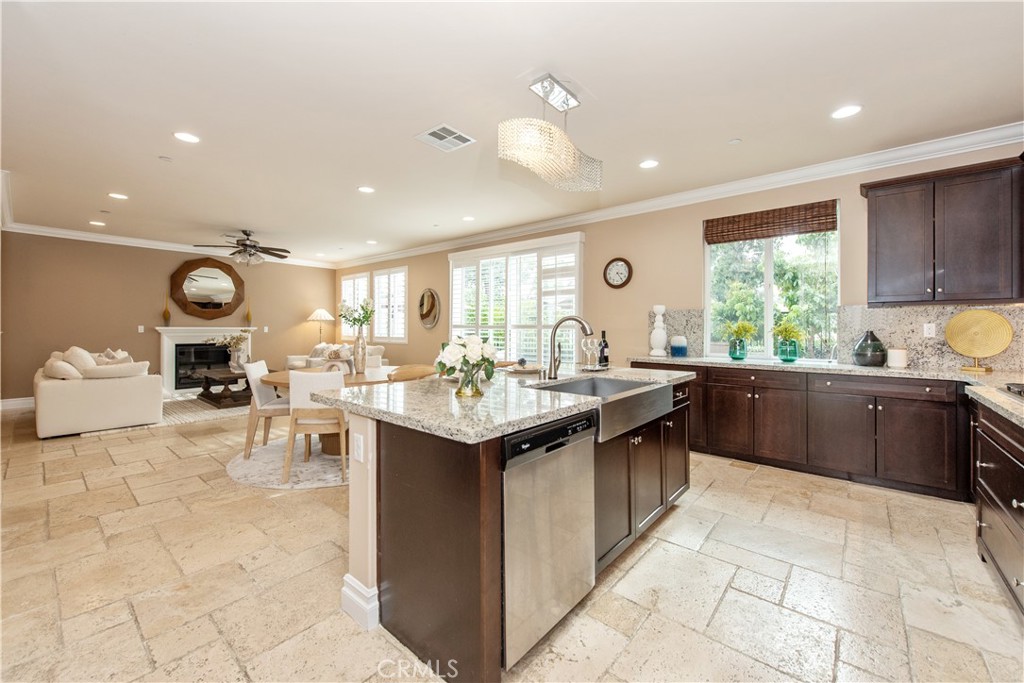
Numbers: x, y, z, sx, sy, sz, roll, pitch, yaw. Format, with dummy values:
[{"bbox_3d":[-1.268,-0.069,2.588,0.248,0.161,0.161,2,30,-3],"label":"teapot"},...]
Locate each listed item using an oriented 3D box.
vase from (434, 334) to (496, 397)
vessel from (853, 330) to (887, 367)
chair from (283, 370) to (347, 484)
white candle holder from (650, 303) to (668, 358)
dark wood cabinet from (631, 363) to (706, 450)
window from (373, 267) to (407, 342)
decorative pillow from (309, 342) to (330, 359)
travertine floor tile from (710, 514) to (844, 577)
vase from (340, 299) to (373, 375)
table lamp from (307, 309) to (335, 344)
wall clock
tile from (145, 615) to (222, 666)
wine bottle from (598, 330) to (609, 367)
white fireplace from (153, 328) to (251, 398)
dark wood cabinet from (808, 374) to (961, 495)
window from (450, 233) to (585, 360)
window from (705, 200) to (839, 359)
[{"bbox_3d":[-0.226,0.118,1.960,0.300,0.305,0.290,0,1,-6],"label":"vase"},{"bbox_3d":[3.132,0.067,3.482,0.230,0.312,0.230,2,2,40],"label":"vessel"},{"bbox_3d":[-1.626,0.684,3.492,0.510,0.900,0.570,0,2,-5],"label":"chair"},{"bbox_3d":[1.700,-0.127,4.592,0.185,0.590,0.185,1,2,41],"label":"white candle holder"},{"bbox_3d":[1.833,0.679,4.432,0.770,0.880,0.610,2,2,40],"label":"dark wood cabinet"},{"bbox_3d":[-2.632,-0.759,8.582,1.355,1.600,0.100,1,1,41],"label":"window"},{"bbox_3d":[-3.866,0.181,8.000,0.450,0.360,0.220,1,1,30],"label":"decorative pillow"},{"bbox_3d":[1.522,1.163,2.303,0.610,0.020,0.390,1,2,41],"label":"travertine floor tile"},{"bbox_3d":[-1.722,-0.063,4.426,0.375,0.820,0.360,0,1,-21],"label":"vase"},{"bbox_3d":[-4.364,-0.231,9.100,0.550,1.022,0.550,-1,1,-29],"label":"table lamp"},{"bbox_3d":[1.344,-0.865,5.049,0.395,0.395,0.050,1,2,41],"label":"wall clock"},{"bbox_3d":[-1.308,1.200,1.593,0.200,0.015,0.200,2,2,41],"label":"tile"},{"bbox_3d":[0.780,0.056,3.382,0.078,0.297,0.078,1,1,41],"label":"wine bottle"},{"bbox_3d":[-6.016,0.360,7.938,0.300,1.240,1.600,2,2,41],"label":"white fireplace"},{"bbox_3d":[2.993,0.663,3.284,0.851,0.805,0.610,1,1,41],"label":"dark wood cabinet"},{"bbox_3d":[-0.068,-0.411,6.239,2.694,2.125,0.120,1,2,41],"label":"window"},{"bbox_3d":[2.586,-0.570,4.062,1.162,1.490,0.120,1,1,41],"label":"window"}]

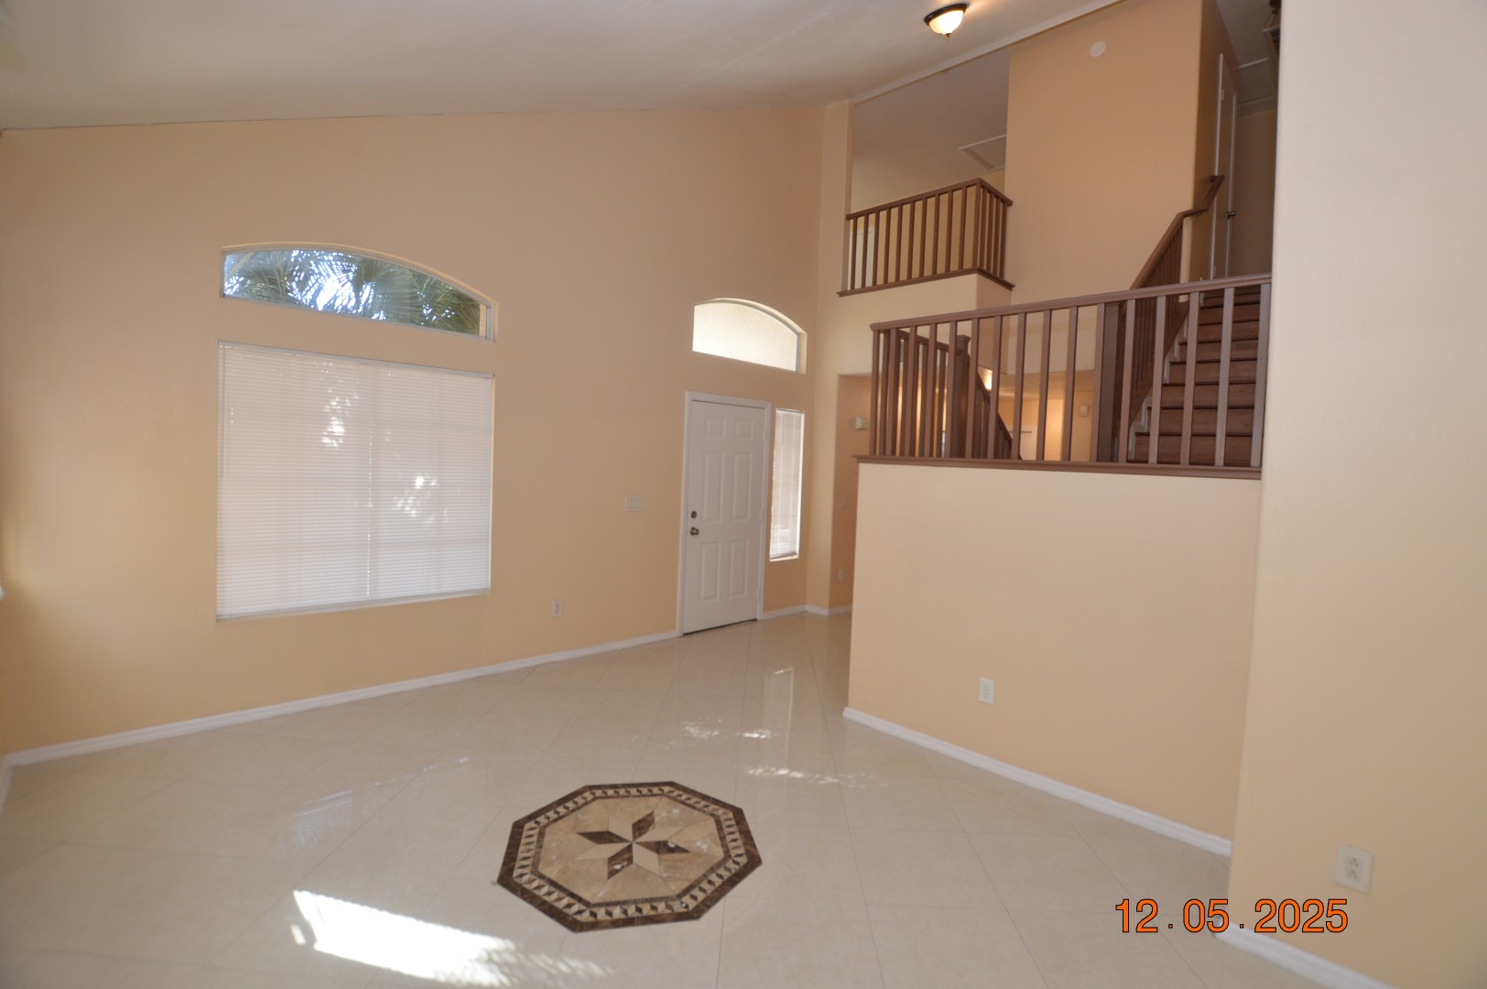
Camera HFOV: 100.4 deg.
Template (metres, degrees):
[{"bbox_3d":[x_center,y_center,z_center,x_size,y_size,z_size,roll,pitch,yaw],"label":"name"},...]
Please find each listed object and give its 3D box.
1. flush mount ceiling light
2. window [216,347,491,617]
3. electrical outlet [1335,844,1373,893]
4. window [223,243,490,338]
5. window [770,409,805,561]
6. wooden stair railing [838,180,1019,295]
[{"bbox_3d":[1.450,-3.329,4.394,0.305,0.140,0.305,-29,23,-38],"label":"flush mount ceiling light"},{"bbox_3d":[-2.212,-0.066,3.687,1.410,1.445,0.080,-1,4,-43],"label":"window"},{"bbox_3d":[1.736,1.062,1.759,0.069,0.115,0.010,5,4,44],"label":"electrical outlet"},{"bbox_3d":[-2.172,-1.212,3.654,1.390,0.400,0.080,-1,4,-43],"label":"window"},{"bbox_3d":[0.415,-0.081,6.155,0.405,1.465,0.070,-1,4,-43],"label":"window"},{"bbox_3d":[1.723,-2.291,5.889,1.370,0.785,0.740,5,4,44],"label":"wooden stair railing"}]

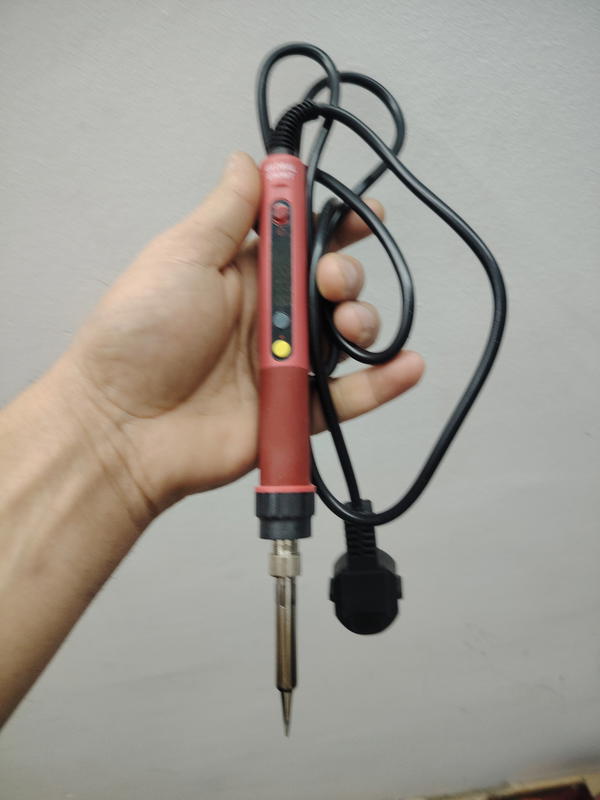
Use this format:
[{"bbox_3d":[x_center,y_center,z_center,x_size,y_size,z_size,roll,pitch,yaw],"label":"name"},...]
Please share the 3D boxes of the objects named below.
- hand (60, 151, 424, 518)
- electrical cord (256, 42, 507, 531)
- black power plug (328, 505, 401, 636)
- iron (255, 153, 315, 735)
[{"bbox_3d":[-0.024,-0.033,0.236,0.152,0.115,0.078,-29,4,-9],"label":"hand"},{"bbox_3d":[0.028,-0.060,0.262,0.106,0.235,0.105,0,-7,0],"label":"electrical cord"},{"bbox_3d":[0.035,0.088,0.297,0.038,0.076,0.042,-3,14,3],"label":"black power plug"},{"bbox_3d":[-0.006,0.010,0.217,0.024,0.227,0.024,-1,-7,3],"label":"iron"}]

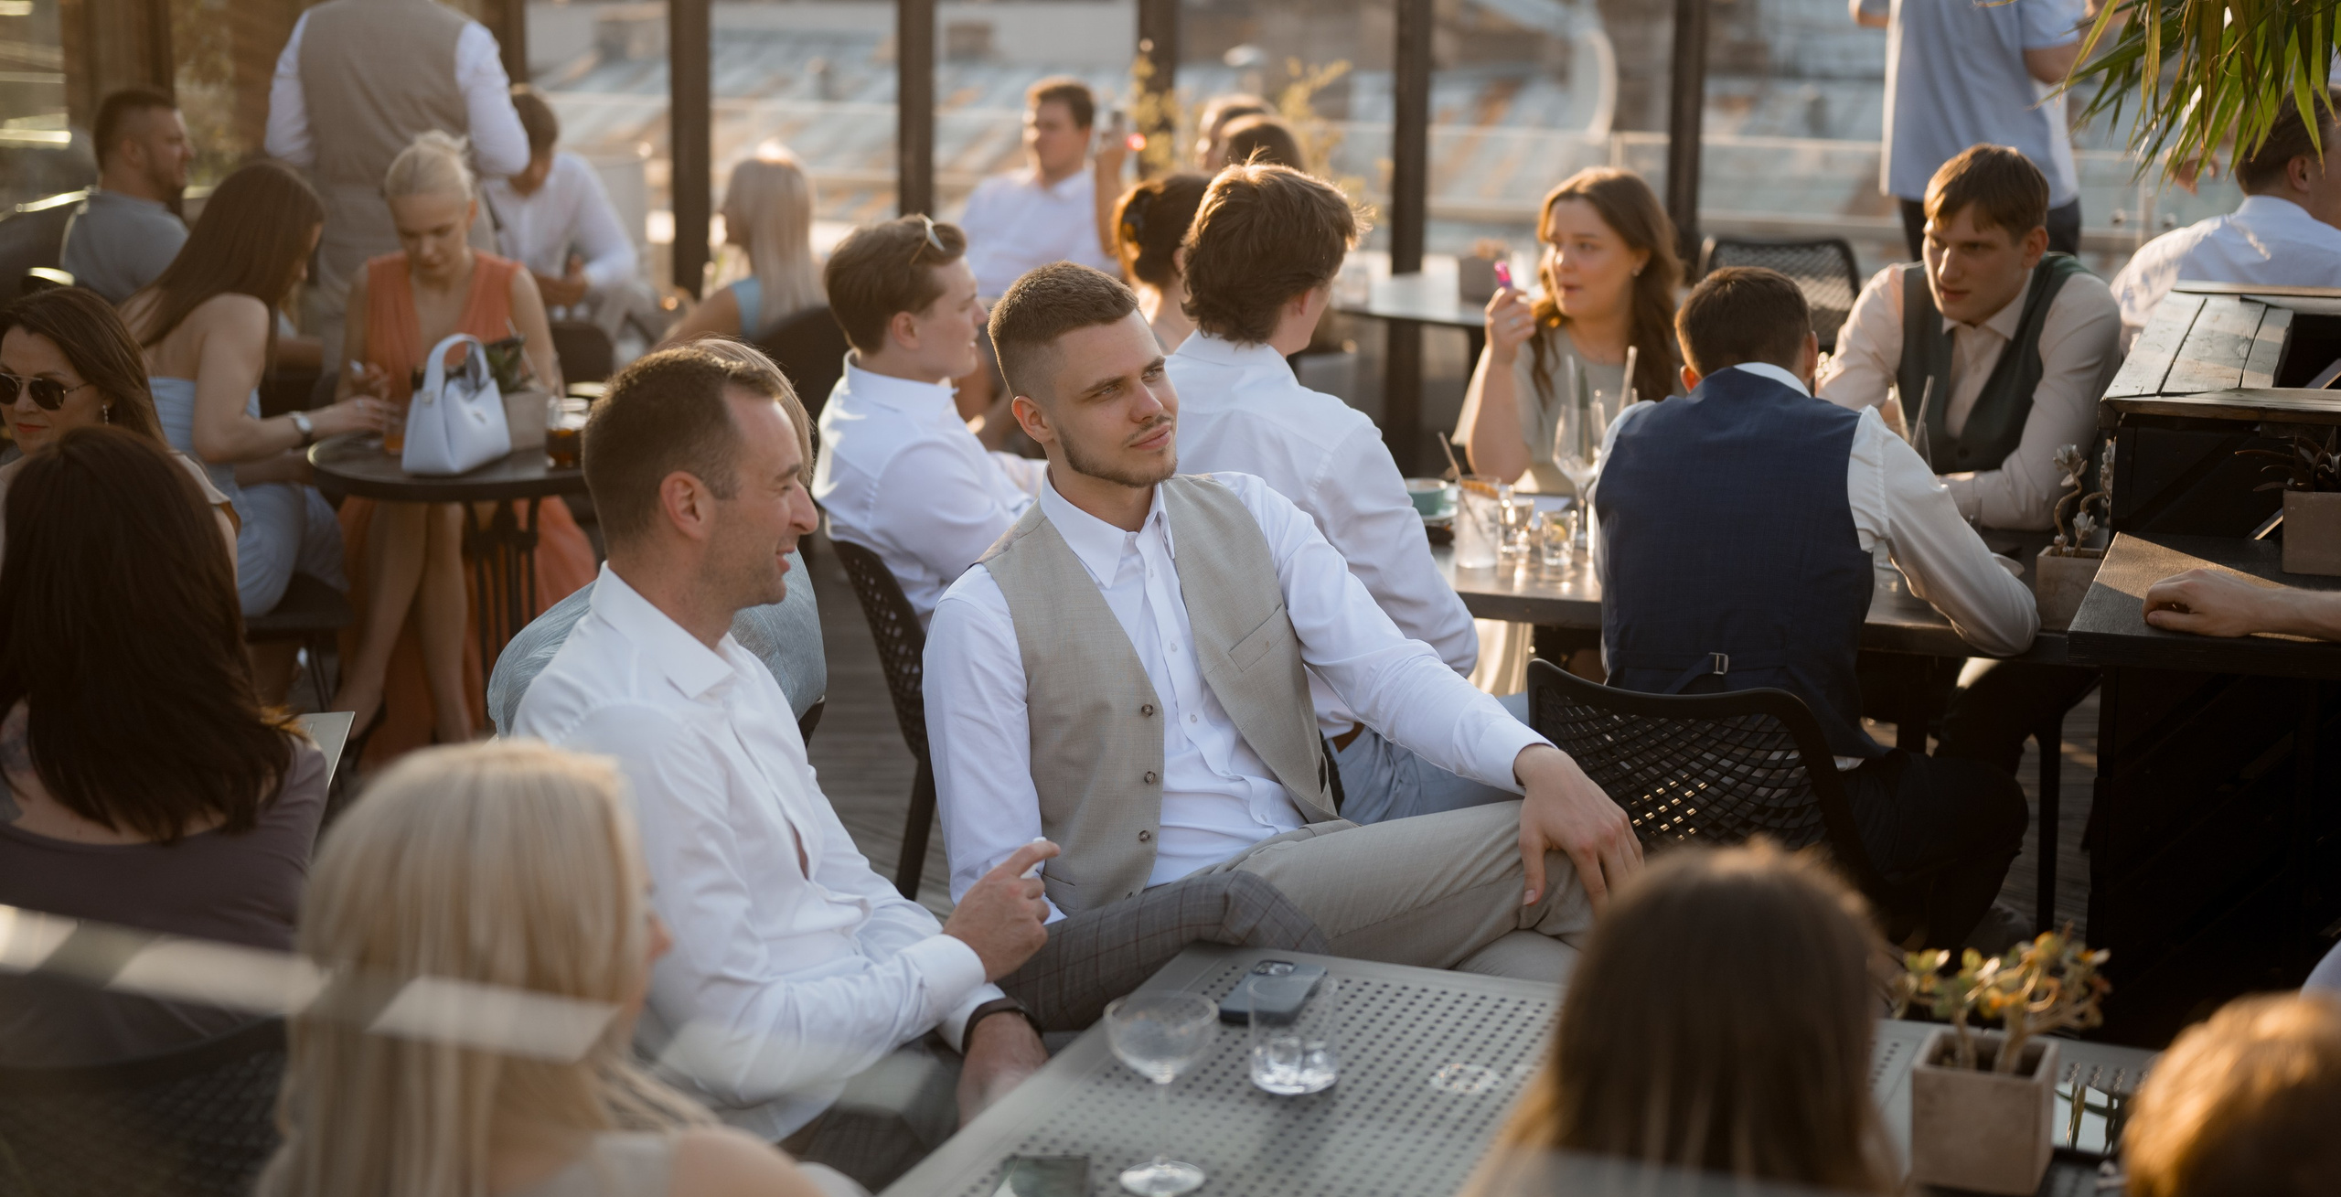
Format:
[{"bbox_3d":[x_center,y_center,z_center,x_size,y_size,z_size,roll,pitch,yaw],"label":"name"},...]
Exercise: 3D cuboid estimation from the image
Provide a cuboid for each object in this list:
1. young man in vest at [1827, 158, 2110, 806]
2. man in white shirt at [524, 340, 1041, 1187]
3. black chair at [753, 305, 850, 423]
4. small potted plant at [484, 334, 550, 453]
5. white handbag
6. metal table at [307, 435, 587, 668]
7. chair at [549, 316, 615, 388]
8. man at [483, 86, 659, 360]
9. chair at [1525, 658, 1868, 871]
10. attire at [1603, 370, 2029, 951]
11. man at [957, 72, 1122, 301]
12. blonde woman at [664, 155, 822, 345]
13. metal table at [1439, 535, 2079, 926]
[{"bbox_3d":[1.244,-0.045,5.121,0.540,1.320,0.780,4,13,21],"label":"young man in vest"},{"bbox_3d":[-0.262,0.420,3.100,0.780,1.300,0.600,4,13,17],"label":"man in white shirt"},{"bbox_3d":[-0.715,-0.114,6.600,0.560,0.820,0.580,-10,16,-36],"label":"black chair"},{"bbox_3d":[-1.123,-0.353,5.600,0.125,0.200,0.125,5,13,21],"label":"small potted plant"},{"bbox_3d":[-1.310,-0.367,5.980,0.120,0.245,0.225,2,12,15],"label":"white handbag"},{"bbox_3d":[-1.235,0.081,6.075,0.690,0.740,0.690,4,13,22],"label":"metal table"},{"bbox_3d":[-1.560,-0.269,7.750,0.500,0.820,0.540,-1,12,0],"label":"chair"},{"bbox_3d":[-1.367,-0.499,7.400,0.580,1.240,0.720,1,13,7],"label":"man"},{"bbox_3d":[0.755,0.435,4.200,0.460,0.820,0.540,5,13,27],"label":"chair"},{"bbox_3d":[0.878,0.141,4.480,0.620,0.980,0.720,6,14,27],"label":"attire"},{"bbox_3d":[-0.320,-0.571,7.850,0.580,1.320,0.720,-2,12,-5],"label":"man"},{"bbox_3d":[-0.995,-0.410,7.358,0.740,1.170,0.480,7,14,31],"label":"blonde woman"},{"bbox_3d":[0.800,0.301,5.010,1.340,0.745,0.770,4,13,24],"label":"metal table"}]

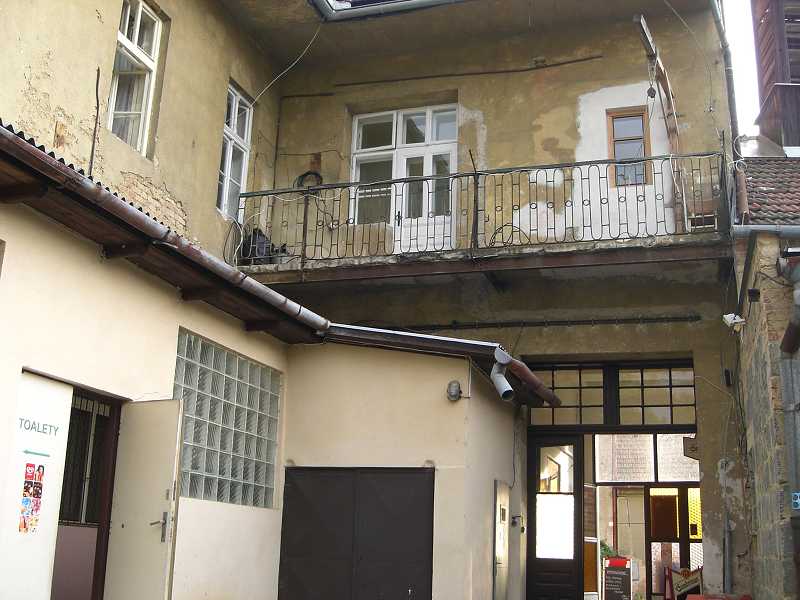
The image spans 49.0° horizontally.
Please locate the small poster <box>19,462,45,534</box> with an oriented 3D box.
[{"bbox_3d":[-2.313,1.253,5.524,0.010,0.453,0.186,-3,-16,17],"label":"small poster"}]

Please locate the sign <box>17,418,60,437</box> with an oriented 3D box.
[{"bbox_3d":[-2.316,0.823,5.647,0.010,0.071,0.404,-3,-16,17],"label":"sign"}]

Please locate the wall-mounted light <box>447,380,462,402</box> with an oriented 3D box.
[{"bbox_3d":[0.541,0.916,8.796,0.138,0.214,0.123,-4,-17,18],"label":"wall-mounted light"}]

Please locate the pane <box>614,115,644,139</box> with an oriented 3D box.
[{"bbox_3d":[3.158,-2.386,12.100,0.420,0.340,0.045,-3,-16,15],"label":"pane"}]

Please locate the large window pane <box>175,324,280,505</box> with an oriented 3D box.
[{"bbox_3d":[-1.617,1.197,8.263,0.092,1.458,2.205,-3,-16,17],"label":"large window pane"}]

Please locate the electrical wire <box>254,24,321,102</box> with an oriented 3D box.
[{"bbox_3d":[-1.650,-3.442,12.807,1.000,1.050,0.200,-3,-16,15],"label":"electrical wire"}]

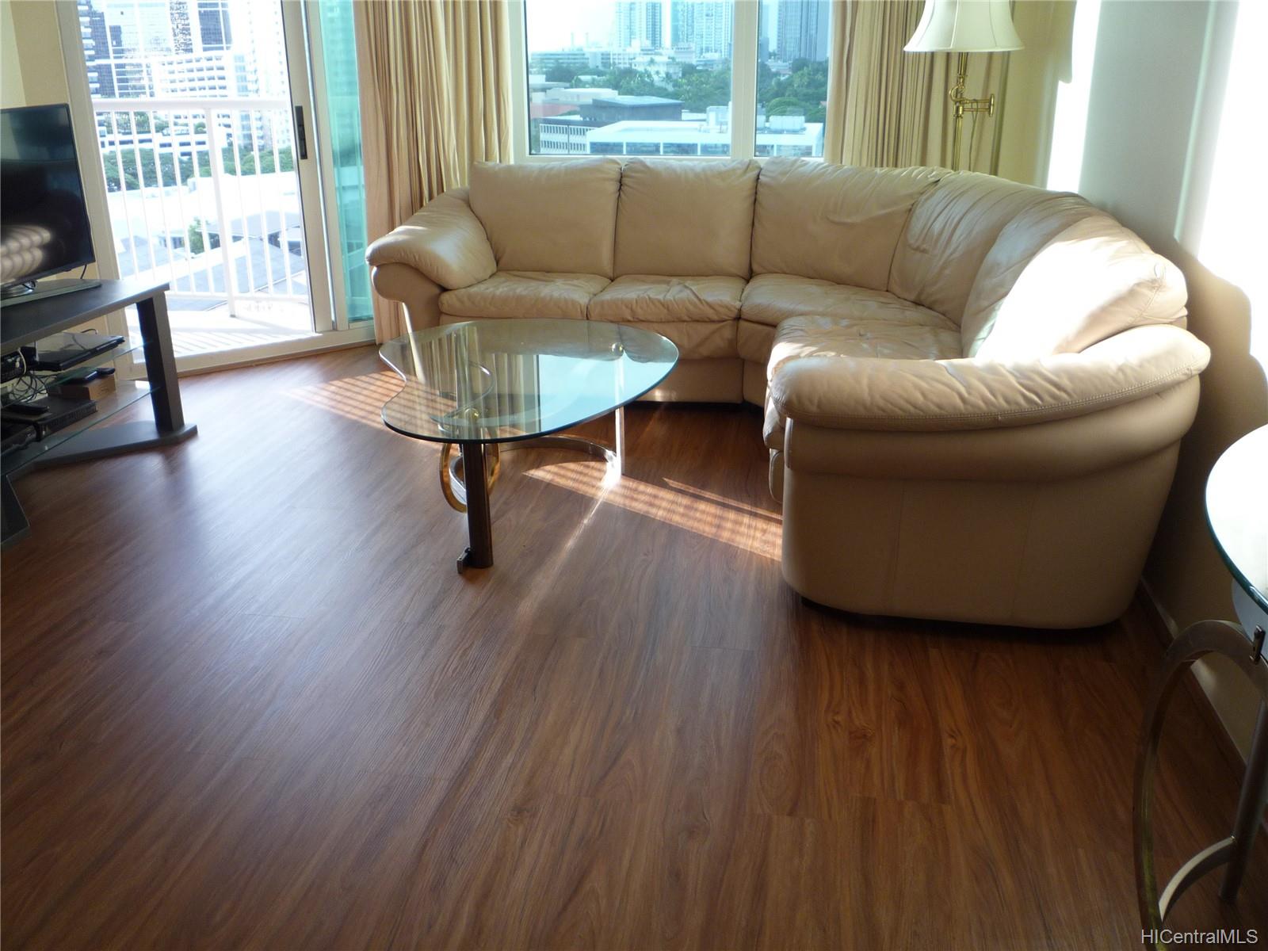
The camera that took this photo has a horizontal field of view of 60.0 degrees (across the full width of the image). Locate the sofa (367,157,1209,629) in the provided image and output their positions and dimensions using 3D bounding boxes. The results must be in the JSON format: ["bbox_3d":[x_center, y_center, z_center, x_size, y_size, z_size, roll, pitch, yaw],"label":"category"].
[{"bbox_3d":[0.175,-0.535,3.835,2.657,0.917,2.554,3,20,8],"label":"sofa"}]

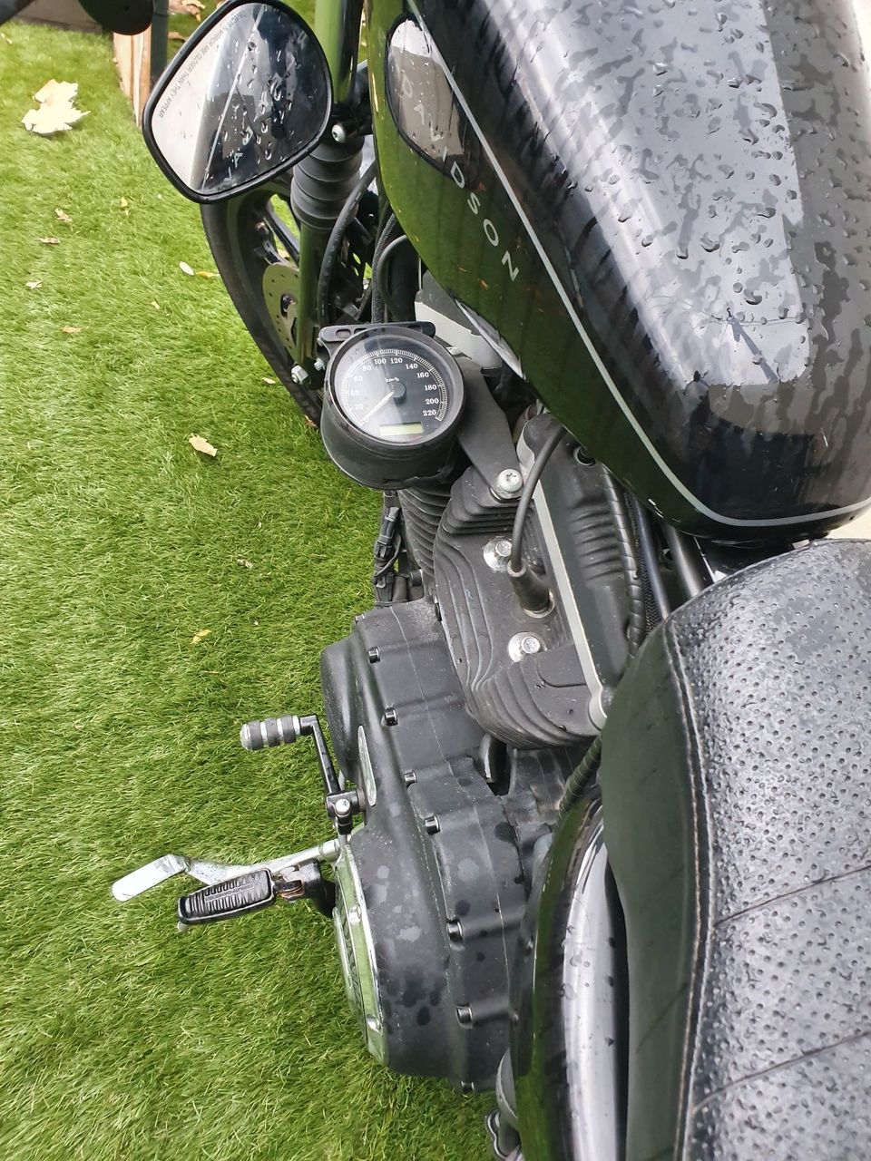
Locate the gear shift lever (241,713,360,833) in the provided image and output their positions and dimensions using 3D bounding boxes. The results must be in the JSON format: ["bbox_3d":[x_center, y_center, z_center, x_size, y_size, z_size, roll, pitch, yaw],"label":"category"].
[{"bbox_3d":[-0.139,0.197,0.895,0.105,0.050,0.130,-8,48,-14],"label":"gear shift lever"}]

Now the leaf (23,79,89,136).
[{"bbox_3d":[-1.033,-1.280,2.358,0.185,0.070,0.215,-2,47,-22],"label":"leaf"}]

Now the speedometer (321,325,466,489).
[{"bbox_3d":[-0.034,-0.133,0.668,0.104,0.072,0.104,0,72,-12],"label":"speedometer"}]

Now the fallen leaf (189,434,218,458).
[{"bbox_3d":[-0.414,-0.240,1.548,0.074,0.014,0.033,41,47,22],"label":"fallen leaf"}]

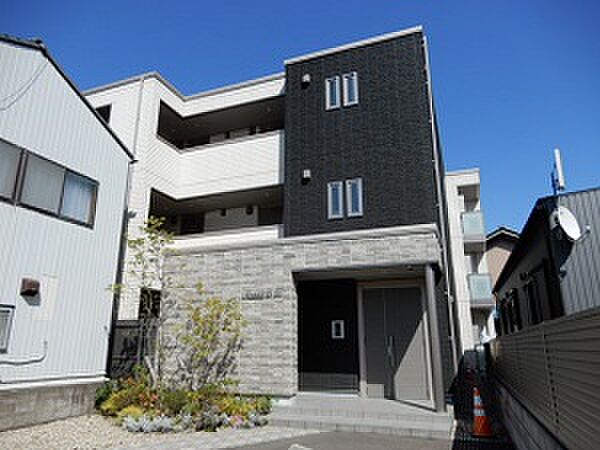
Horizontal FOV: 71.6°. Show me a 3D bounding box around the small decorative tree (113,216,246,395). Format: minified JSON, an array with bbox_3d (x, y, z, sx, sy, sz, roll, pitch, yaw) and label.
[{"bbox_3d":[-2.476,1.684,8.831,2.650,3.850,1.700,-7,-17,22],"label":"small decorative tree"}]

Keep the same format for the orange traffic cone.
[{"bbox_3d":[2.783,2.885,6.423,0.320,0.710,0.320,-7,-17,22],"label":"orange traffic cone"}]

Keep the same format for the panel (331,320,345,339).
[{"bbox_3d":[0.898,2.507,9.944,0.300,0.410,0.050,-7,-17,22],"label":"panel"}]

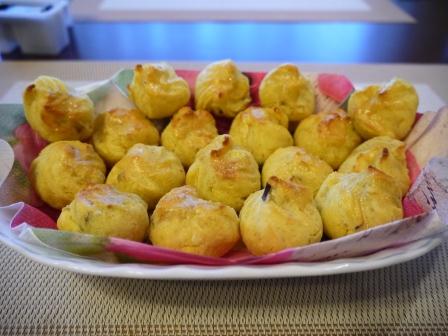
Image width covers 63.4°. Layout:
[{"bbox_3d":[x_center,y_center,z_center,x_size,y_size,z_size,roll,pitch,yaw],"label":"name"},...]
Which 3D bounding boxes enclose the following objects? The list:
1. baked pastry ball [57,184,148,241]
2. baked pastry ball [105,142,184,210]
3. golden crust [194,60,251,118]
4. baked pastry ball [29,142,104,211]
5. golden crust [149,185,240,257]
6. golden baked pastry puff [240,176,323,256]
[{"bbox_3d":[-0.065,0.026,0.195,0.047,0.037,0.046,0,40,0],"label":"baked pastry ball"},{"bbox_3d":[-0.048,0.005,0.219,0.046,0.039,0.045,0,40,0],"label":"baked pastry ball"},{"bbox_3d":[-0.001,-0.063,0.294,0.045,0.043,0.045,1,40,0],"label":"golden crust"},{"bbox_3d":[-0.093,0.004,0.217,0.045,0.040,0.045,1,40,0],"label":"baked pastry ball"},{"bbox_3d":[-0.016,0.028,0.193,0.049,0.035,0.044,1,40,0],"label":"golden crust"},{"bbox_3d":[0.031,0.026,0.194,0.043,0.041,0.043,0,40,0],"label":"golden baked pastry puff"}]

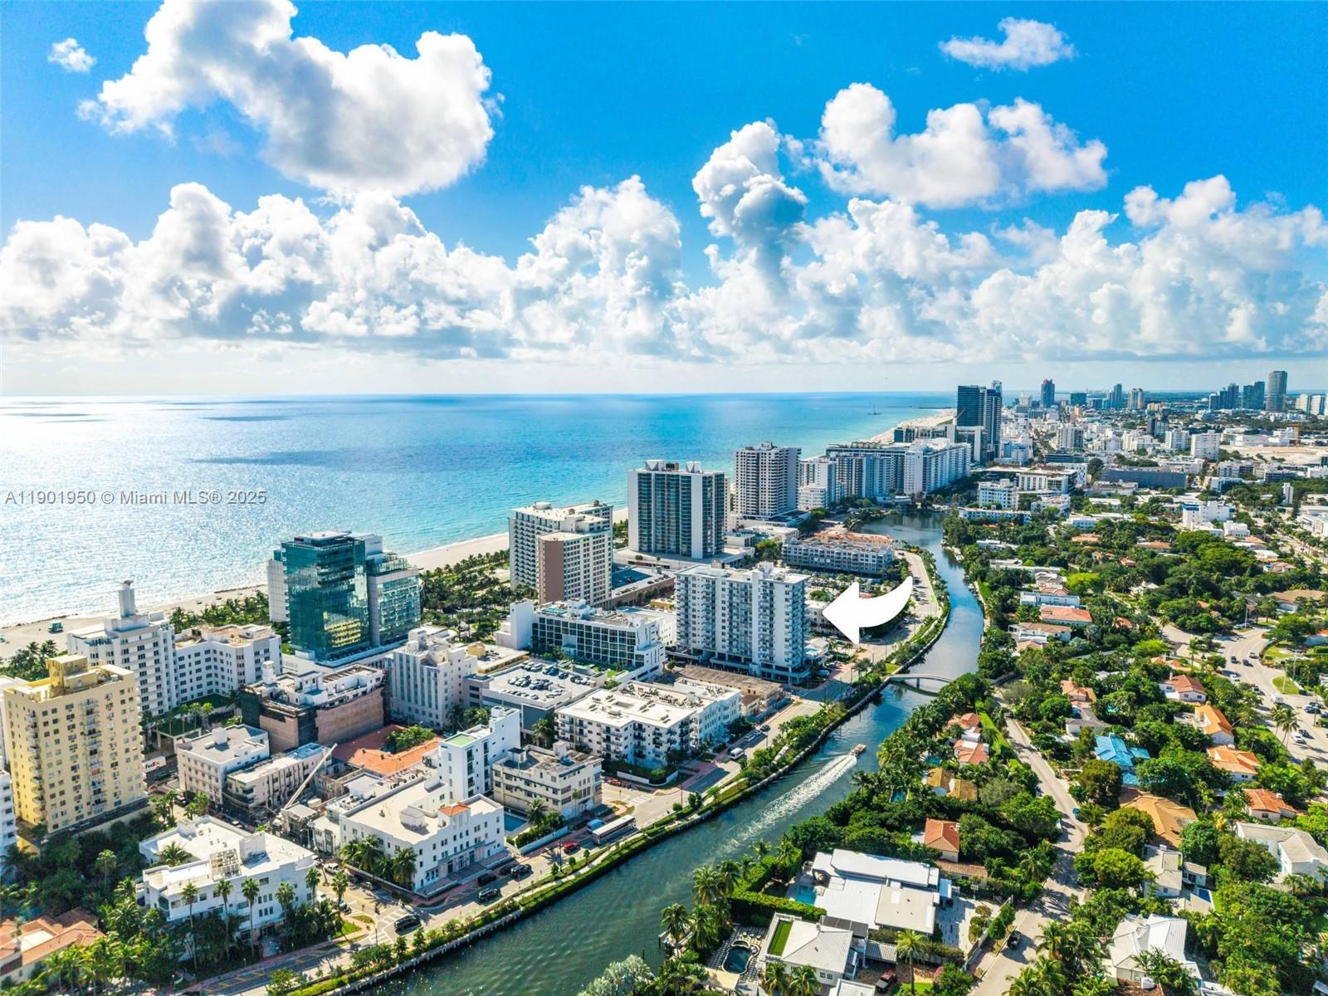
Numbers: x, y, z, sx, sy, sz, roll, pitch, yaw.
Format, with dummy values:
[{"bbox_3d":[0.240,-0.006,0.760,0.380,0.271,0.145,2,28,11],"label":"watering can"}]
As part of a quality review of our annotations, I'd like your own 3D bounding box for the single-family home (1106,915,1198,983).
[{"bbox_3d":[97.160,89.880,183.410,15.500,5.500,17.000,3,8,28],"label":"single-family home"}]

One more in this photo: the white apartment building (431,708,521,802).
[{"bbox_3d":[-53.390,74.260,268.270,9.500,20.000,25.000,3,8,28],"label":"white apartment building"}]

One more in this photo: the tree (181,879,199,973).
[{"bbox_3d":[-92.660,84.510,181.000,3.600,18.200,3.600,0,7,0],"label":"tree"}]

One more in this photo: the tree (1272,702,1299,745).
[{"bbox_3d":[199.250,72.460,294.990,7.200,12.800,7.200,0,7,0],"label":"tree"}]

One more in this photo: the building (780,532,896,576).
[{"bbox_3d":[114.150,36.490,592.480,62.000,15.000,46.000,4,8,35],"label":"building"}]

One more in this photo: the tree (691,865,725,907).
[{"bbox_3d":[9.860,87.920,205.570,7.400,12.800,7.400,0,7,0],"label":"tree"}]

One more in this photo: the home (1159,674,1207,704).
[{"bbox_3d":[200.150,72.790,356.870,13.500,5.800,20.000,2,7,19],"label":"home"}]

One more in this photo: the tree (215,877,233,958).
[{"bbox_3d":[-90.020,85.680,188.240,3.900,16.590,3.900,0,7,0],"label":"tree"}]

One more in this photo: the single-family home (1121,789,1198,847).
[{"bbox_3d":[131.770,86.390,243.580,15.500,6.000,26.500,1,7,12],"label":"single-family home"}]

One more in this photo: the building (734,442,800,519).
[{"bbox_3d":[91.570,-15.280,822.590,36.920,65.500,52.110,4,8,32],"label":"building"}]

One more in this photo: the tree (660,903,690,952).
[{"bbox_3d":[2.550,87.490,187.620,5.600,10.000,5.600,0,7,0],"label":"tree"}]

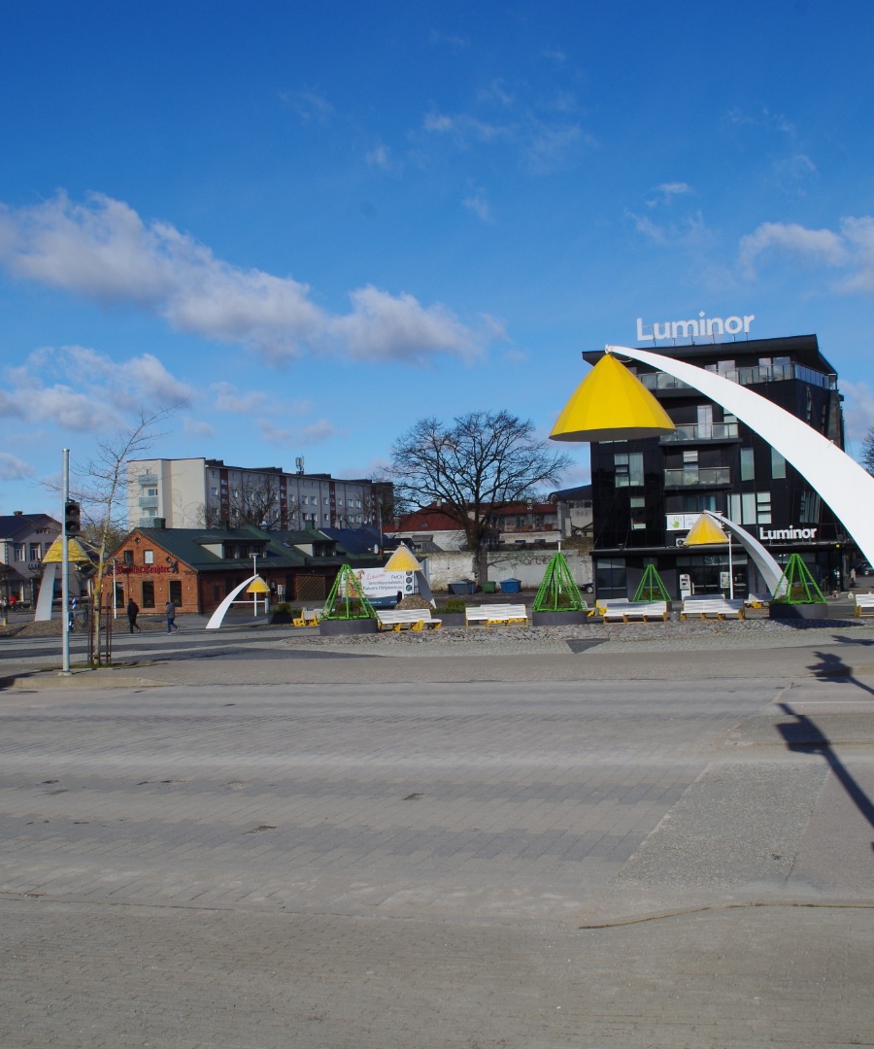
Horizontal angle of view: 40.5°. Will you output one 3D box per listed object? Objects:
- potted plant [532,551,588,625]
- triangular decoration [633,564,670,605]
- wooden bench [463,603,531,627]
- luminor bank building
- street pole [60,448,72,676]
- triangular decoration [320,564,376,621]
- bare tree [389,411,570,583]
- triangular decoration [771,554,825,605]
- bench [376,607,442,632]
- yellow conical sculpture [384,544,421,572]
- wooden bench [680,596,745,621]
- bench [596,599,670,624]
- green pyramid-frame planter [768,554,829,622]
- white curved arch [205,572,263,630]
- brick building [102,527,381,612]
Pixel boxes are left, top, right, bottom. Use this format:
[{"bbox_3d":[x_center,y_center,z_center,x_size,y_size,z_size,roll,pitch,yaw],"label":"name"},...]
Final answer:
[{"bbox_3d":[4.747,2.471,45.700,2.100,2.850,2.100,-2,0,0],"label":"potted plant"},{"bbox_3d":[12.856,3.521,71.000,2.200,2.400,2.200,-2,-1,0],"label":"triangular decoration"},{"bbox_3d":[2.148,3.244,42.000,2.150,0.850,0.750,-2,-1,-2],"label":"wooden bench"},{"bbox_3d":[21.000,-3.700,89.900,16.000,17.300,16.000,-2,-1,22],"label":"luminor bank building"},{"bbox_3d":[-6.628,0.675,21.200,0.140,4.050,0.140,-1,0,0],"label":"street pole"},{"bbox_3d":[-3.320,2.572,44.800,2.100,2.100,2.100,-2,0,0],"label":"triangular decoration"},{"bbox_3d":[3.745,-2.225,104.000,15.200,15.000,14.500,-2,-1,0],"label":"bare tree"},{"bbox_3d":[13.190,2.029,43.200,2.050,1.950,2.050,-2,0,0],"label":"triangular decoration"},{"bbox_3d":[-0.961,3.309,40.900,2.150,0.800,0.750,-1,-1,-24],"label":"bench"},{"bbox_3d":[-2.192,2.153,75.000,2.450,1.800,2.450,-2,-1,0],"label":"yellow conical sculpture"},{"bbox_3d":[10.312,3.181,44.300,2.350,0.790,0.750,-2,0,16],"label":"wooden bench"},{"bbox_3d":[7.495,3.315,44.600,2.450,0.800,0.750,-2,0,10],"label":"bench"},{"bbox_3d":[14.500,2.504,47.500,2.350,2.650,2.350,-2,-1,0],"label":"green pyramid-frame planter"},{"bbox_3d":[-10.732,4.078,62.500,2.900,2.950,0.600,-2,0,-3],"label":"white curved arch"},{"bbox_3d":[-14.900,3.350,93.000,9.200,6.100,25.000,-2,-1,24],"label":"brick building"}]

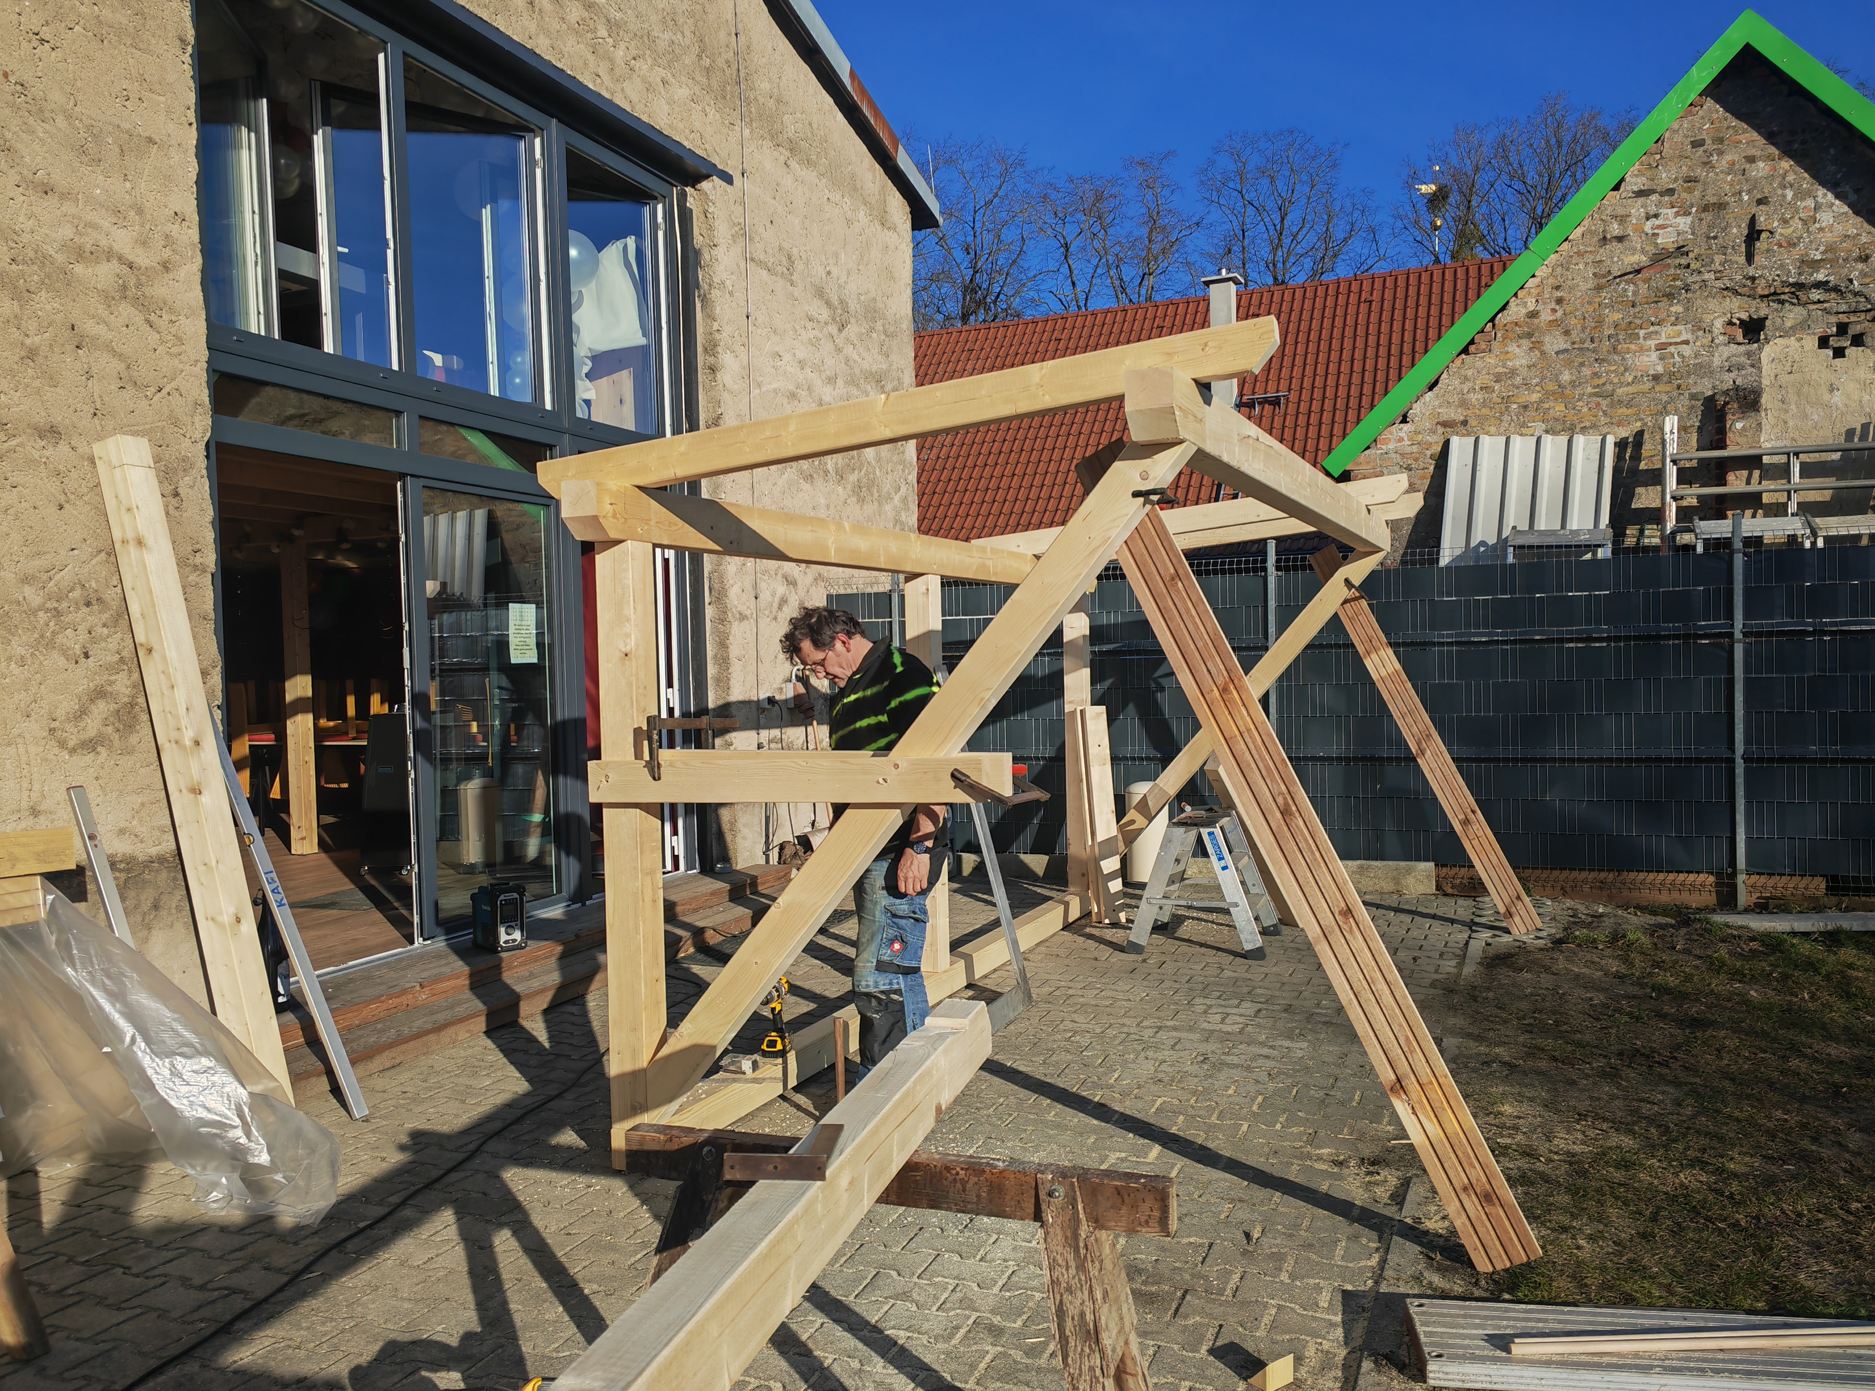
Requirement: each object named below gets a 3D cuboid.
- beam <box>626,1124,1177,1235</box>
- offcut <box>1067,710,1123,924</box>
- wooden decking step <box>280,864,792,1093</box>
[{"bbox_3d":[-0.086,0.803,2.439,0.969,0.079,0.050,-1,2,21],"label":"beam"},{"bbox_3d":[0.894,0.654,8.100,0.140,1.193,0.110,-4,-3,-12],"label":"offcut"},{"bbox_3d":[-1.810,1.250,7.139,0.740,0.190,4.420,-1,2,20],"label":"wooden decking step"}]

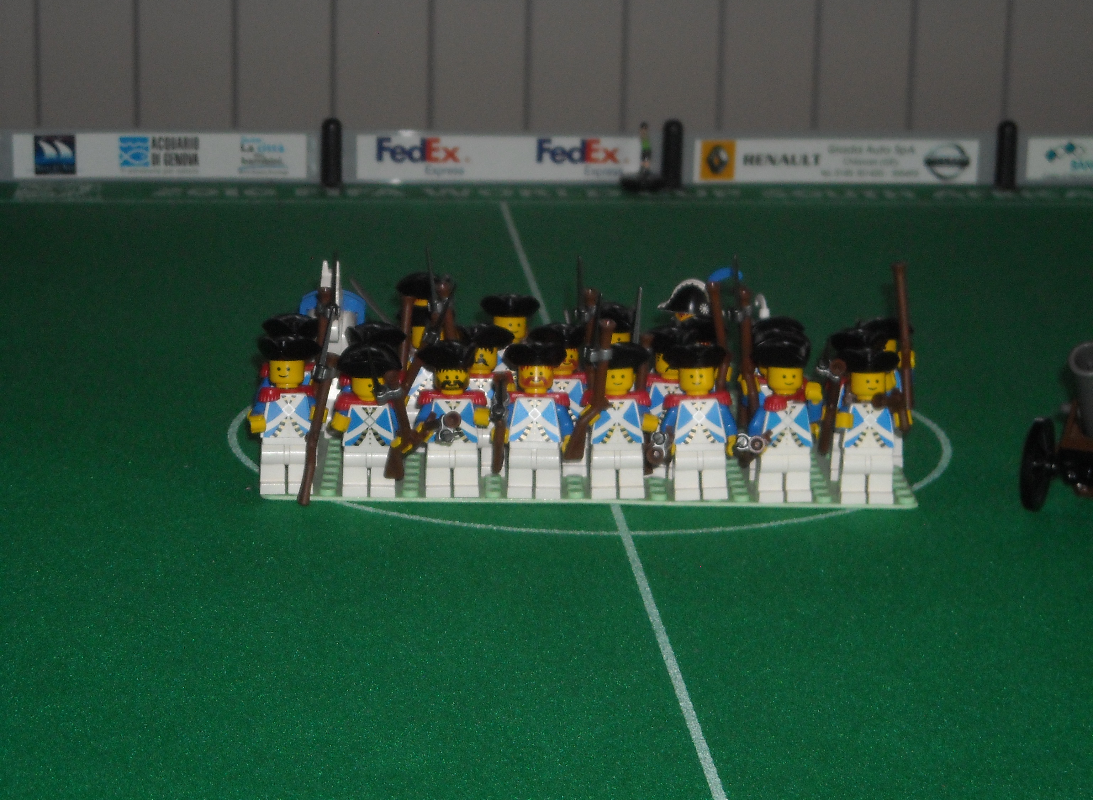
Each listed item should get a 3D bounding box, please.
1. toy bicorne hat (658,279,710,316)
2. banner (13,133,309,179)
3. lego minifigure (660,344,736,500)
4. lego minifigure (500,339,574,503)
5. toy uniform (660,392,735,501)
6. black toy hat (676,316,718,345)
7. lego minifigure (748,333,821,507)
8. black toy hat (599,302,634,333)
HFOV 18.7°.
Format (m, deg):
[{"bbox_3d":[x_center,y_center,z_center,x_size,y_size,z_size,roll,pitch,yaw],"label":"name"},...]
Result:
[{"bbox_3d":[0.044,-0.031,1.020,0.021,0.011,0.011,-10,18,-38],"label":"toy bicorne hat"},{"bbox_3d":[-0.171,-0.108,1.466,0.129,0.020,0.003,0,14,-5],"label":"banner"},{"bbox_3d":[0.043,0.007,0.956,0.022,0.045,0.016,1,14,-1],"label":"lego minifigure"},{"bbox_3d":[-0.003,0.006,0.957,0.022,0.046,0.017,1,14,-1],"label":"lego minifigure"},{"bbox_3d":[0.043,0.014,0.957,0.022,0.031,0.011,1,14,-1],"label":"toy uniform"},{"bbox_3d":[0.045,-0.021,0.990,0.018,0.008,0.015,5,15,13],"label":"black toy hat"},{"bbox_3d":[0.068,0.006,0.958,0.021,0.047,0.018,1,14,-1],"label":"lego minifigure"},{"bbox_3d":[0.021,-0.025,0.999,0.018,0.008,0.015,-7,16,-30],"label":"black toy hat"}]

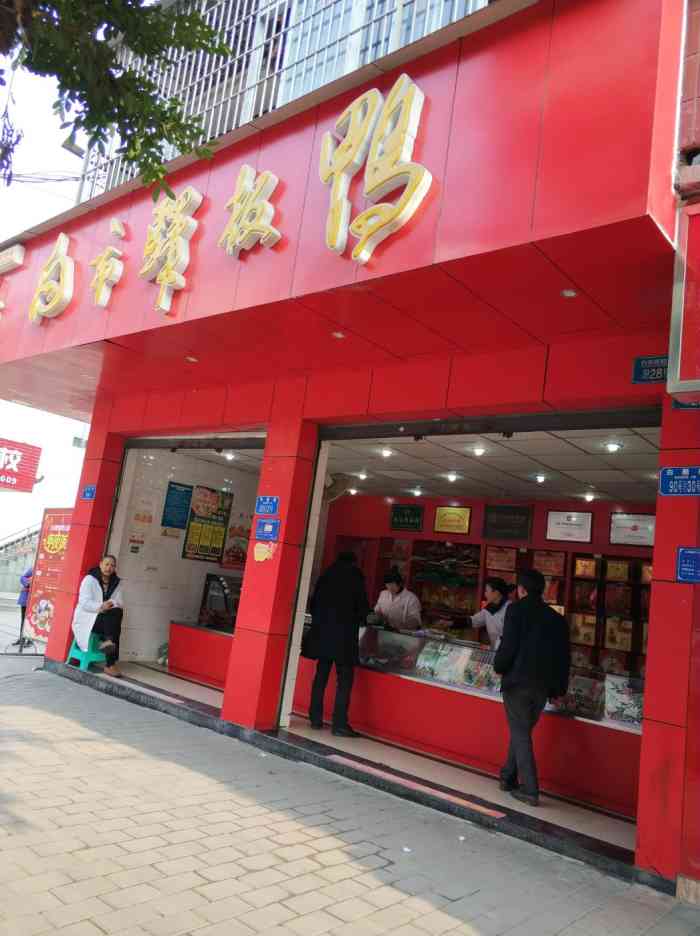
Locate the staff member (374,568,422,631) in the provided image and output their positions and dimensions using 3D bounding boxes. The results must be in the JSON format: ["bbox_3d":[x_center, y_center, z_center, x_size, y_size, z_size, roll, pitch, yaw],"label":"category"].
[{"bbox_3d":[0.486,1.890,7.809,0.600,1.610,0.480,0,-12,42],"label":"staff member"}]

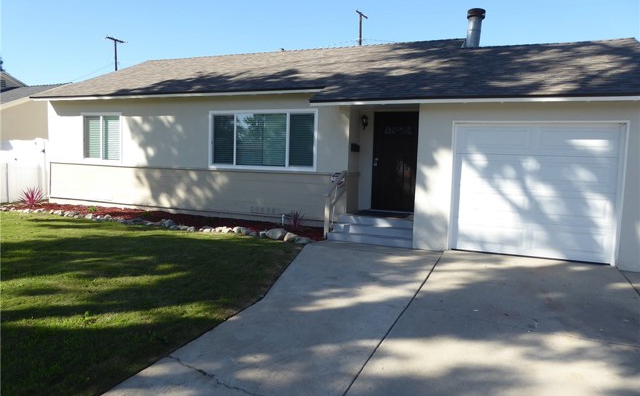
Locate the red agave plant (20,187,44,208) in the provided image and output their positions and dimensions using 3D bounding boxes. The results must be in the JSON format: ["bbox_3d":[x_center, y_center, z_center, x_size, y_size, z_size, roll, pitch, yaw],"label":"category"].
[{"bbox_3d":[-7.393,-0.018,11.856,0.540,0.550,0.540,4,5,21],"label":"red agave plant"}]

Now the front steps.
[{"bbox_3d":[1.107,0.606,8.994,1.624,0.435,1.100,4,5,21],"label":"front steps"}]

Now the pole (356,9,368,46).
[{"bbox_3d":[2.914,-7.734,35.496,0.300,12.566,2.200,4,5,21],"label":"pole"}]

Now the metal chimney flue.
[{"bbox_3d":[3.659,-3.937,10.819,0.420,1.000,0.420,4,5,21],"label":"metal chimney flue"}]

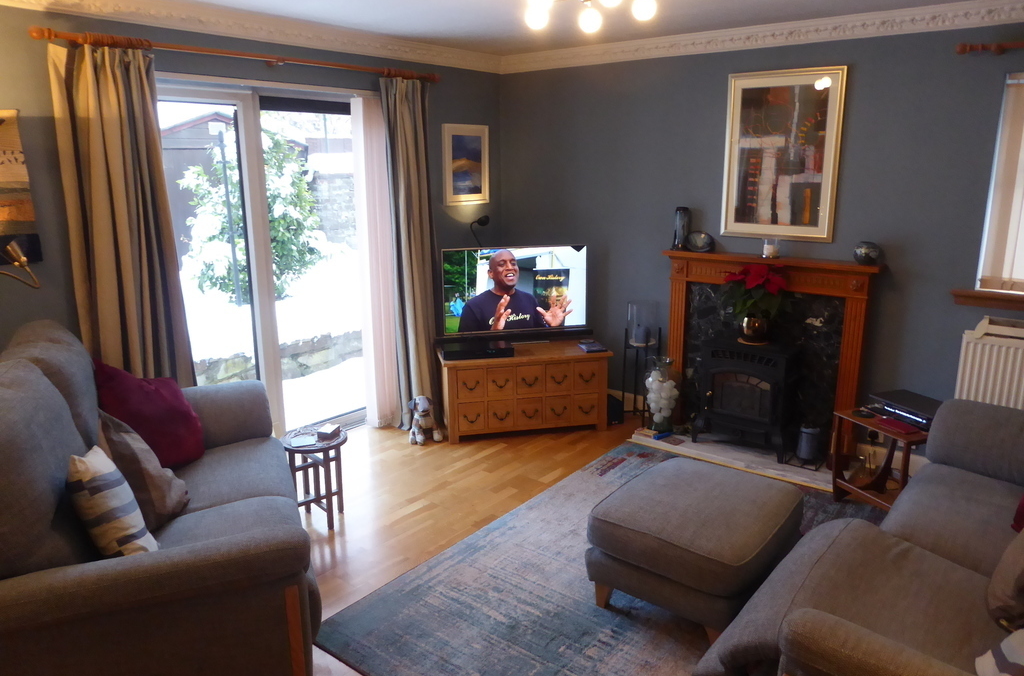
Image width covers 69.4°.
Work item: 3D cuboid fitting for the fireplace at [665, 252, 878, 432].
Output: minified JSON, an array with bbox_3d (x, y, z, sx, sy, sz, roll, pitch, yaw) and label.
[{"bbox_3d":[1.464,0.073,4.362,1.213,1.104,0.200,10,17,36],"label":"fireplace"}]

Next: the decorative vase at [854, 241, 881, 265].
[{"bbox_3d":[1.886,-0.449,3.910,0.142,0.127,0.142,10,17,36],"label":"decorative vase"}]

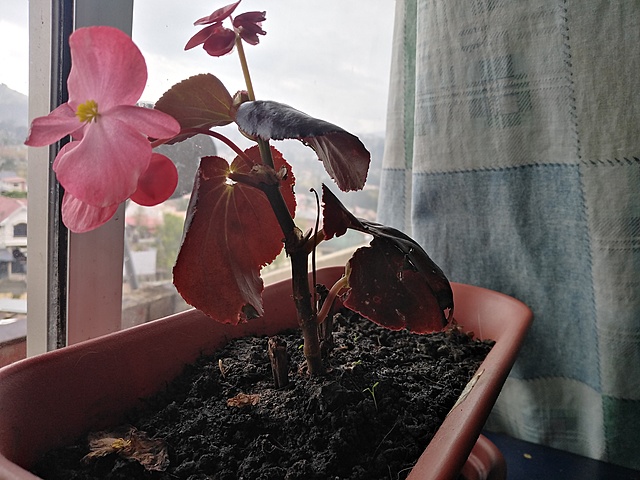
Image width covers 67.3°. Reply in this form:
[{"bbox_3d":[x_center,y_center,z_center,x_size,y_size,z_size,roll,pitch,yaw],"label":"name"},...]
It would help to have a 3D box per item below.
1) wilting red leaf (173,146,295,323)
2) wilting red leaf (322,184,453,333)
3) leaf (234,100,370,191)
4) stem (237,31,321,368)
[{"bbox_3d":[-0.050,-0.004,0.281,0.067,0.103,0.045,6,9,0],"label":"wilting red leaf"},{"bbox_3d":[0.042,0.013,0.296,0.085,0.084,0.055,4,9,-8],"label":"wilting red leaf"},{"bbox_3d":[-0.010,-0.051,0.261,0.074,0.044,0.050,6,9,0],"label":"leaf"},{"bbox_3d":[-0.022,-0.018,0.277,0.028,0.201,0.026,-12,6,0],"label":"stem"}]

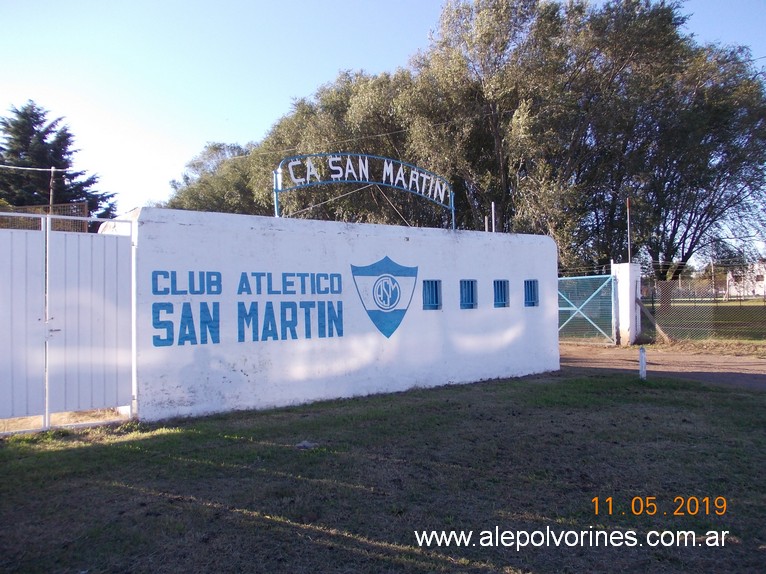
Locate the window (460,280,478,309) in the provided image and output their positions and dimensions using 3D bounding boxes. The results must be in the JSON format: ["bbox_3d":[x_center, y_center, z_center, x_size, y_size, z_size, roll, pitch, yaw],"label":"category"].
[{"bbox_3d":[1.488,0.137,11.001,0.405,0.510,0.130,0,-2,-34],"label":"window"}]

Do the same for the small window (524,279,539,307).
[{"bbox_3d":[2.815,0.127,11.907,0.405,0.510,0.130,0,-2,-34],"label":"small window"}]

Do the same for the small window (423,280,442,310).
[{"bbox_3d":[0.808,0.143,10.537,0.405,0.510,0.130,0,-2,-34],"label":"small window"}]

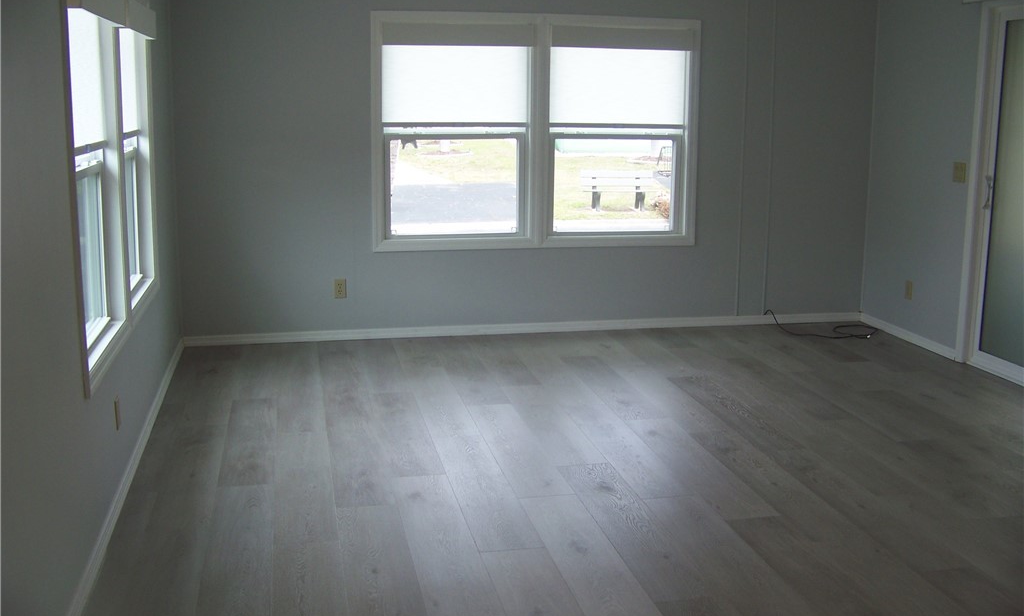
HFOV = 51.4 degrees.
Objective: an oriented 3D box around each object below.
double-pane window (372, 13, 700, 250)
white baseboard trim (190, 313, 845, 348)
[{"bbox_3d":[0.163,-1.073,6.487,2.022,1.405,0.100,-2,12,-12],"label":"double-pane window"},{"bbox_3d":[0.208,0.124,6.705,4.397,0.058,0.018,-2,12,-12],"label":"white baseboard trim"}]

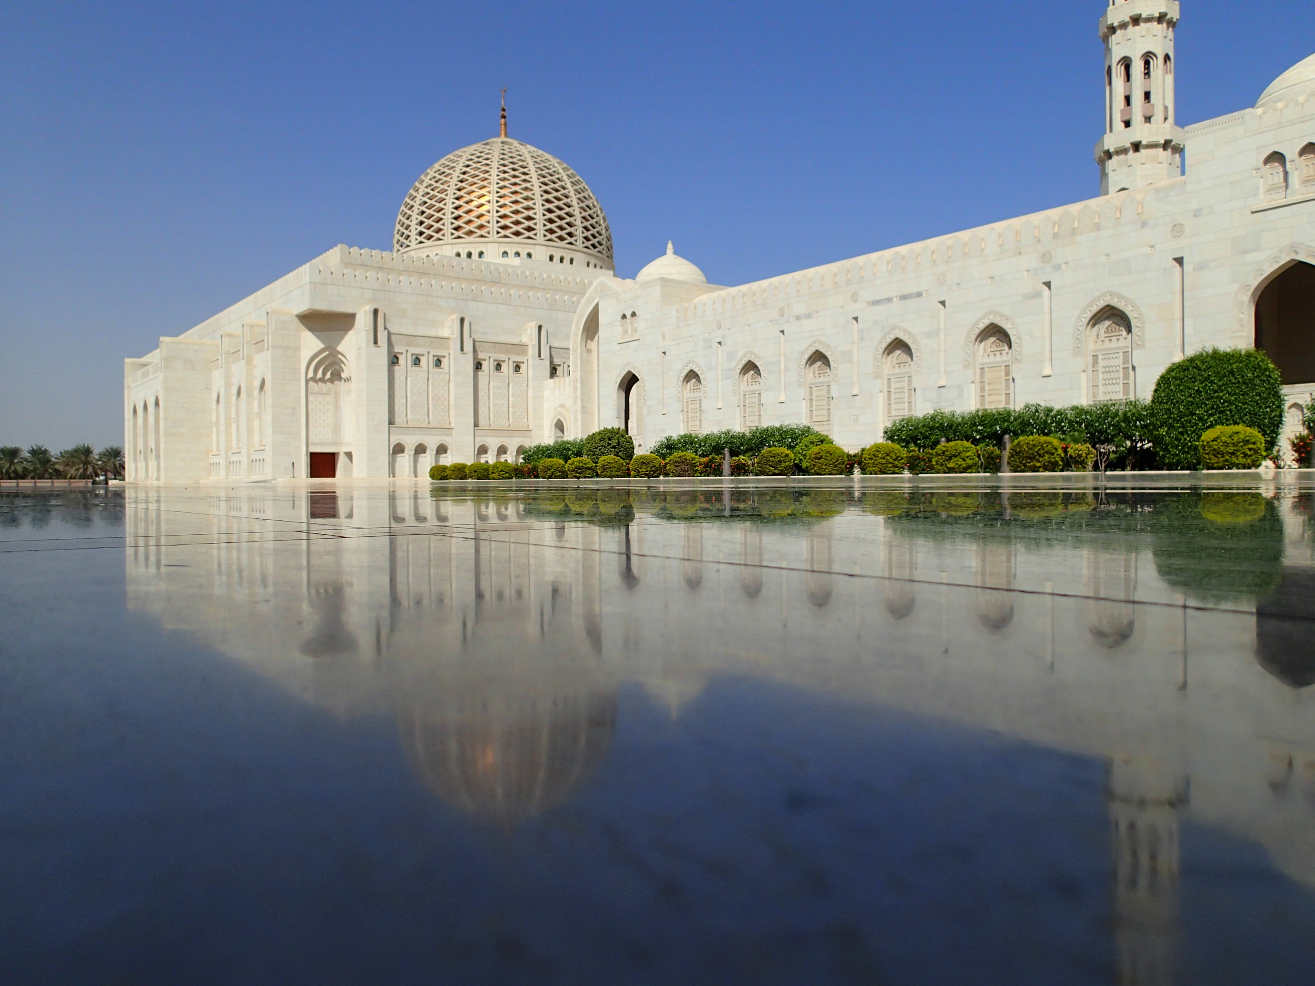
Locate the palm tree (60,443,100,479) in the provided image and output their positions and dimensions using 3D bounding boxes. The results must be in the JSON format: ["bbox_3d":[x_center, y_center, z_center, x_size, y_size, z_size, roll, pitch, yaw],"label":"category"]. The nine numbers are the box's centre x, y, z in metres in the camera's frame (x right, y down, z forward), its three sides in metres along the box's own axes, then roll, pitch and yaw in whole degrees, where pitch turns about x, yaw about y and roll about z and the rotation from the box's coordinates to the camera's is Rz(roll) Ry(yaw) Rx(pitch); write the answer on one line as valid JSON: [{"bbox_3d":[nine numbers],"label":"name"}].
[{"bbox_3d":[-98.830,-4.580,163.000,6.100,7.400,6.100,0,1,0],"label":"palm tree"}]

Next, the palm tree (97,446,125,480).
[{"bbox_3d":[-94.420,-4.460,165.000,5.500,7.200,5.500,0,1,0],"label":"palm tree"}]

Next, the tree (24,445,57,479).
[{"bbox_3d":[-104.330,-4.440,161.000,5.300,7.200,5.300,0,1,0],"label":"tree"}]

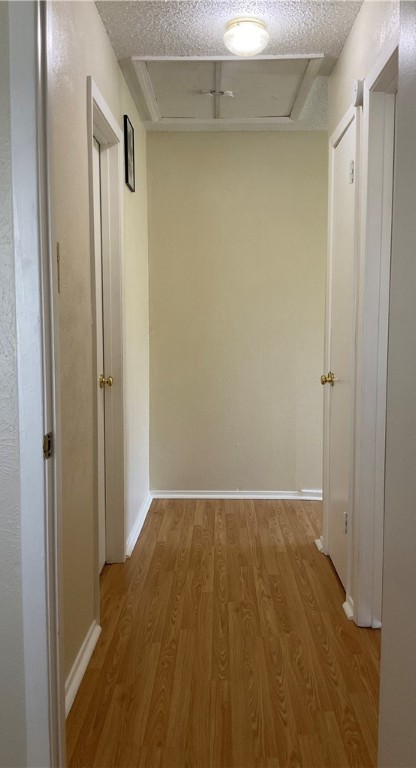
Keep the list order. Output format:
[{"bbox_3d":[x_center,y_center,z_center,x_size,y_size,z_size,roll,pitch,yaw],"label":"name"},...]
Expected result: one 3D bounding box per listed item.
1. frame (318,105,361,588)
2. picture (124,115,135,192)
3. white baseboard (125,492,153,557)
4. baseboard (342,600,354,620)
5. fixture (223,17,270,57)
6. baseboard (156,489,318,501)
[{"bbox_3d":[0.627,-0.116,3.000,0.050,2.050,0.510,0,5,1],"label":"frame"},{"bbox_3d":[-0.413,-1.211,3.415,0.021,0.337,0.270,0,5,1],"label":"picture"},{"bbox_3d":[-0.399,0.805,3.868,0.033,0.064,1.100,0,5,1],"label":"white baseboard"},{"bbox_3d":[0.589,0.918,2.668,0.033,0.064,0.120,0,5,1],"label":"baseboard"},{"bbox_3d":[0.161,-1.442,2.726,0.197,0.132,0.197,0,5,1],"label":"fixture"},{"bbox_3d":[0.195,0.754,4.393,1.200,0.062,0.033,0,5,1],"label":"baseboard"}]

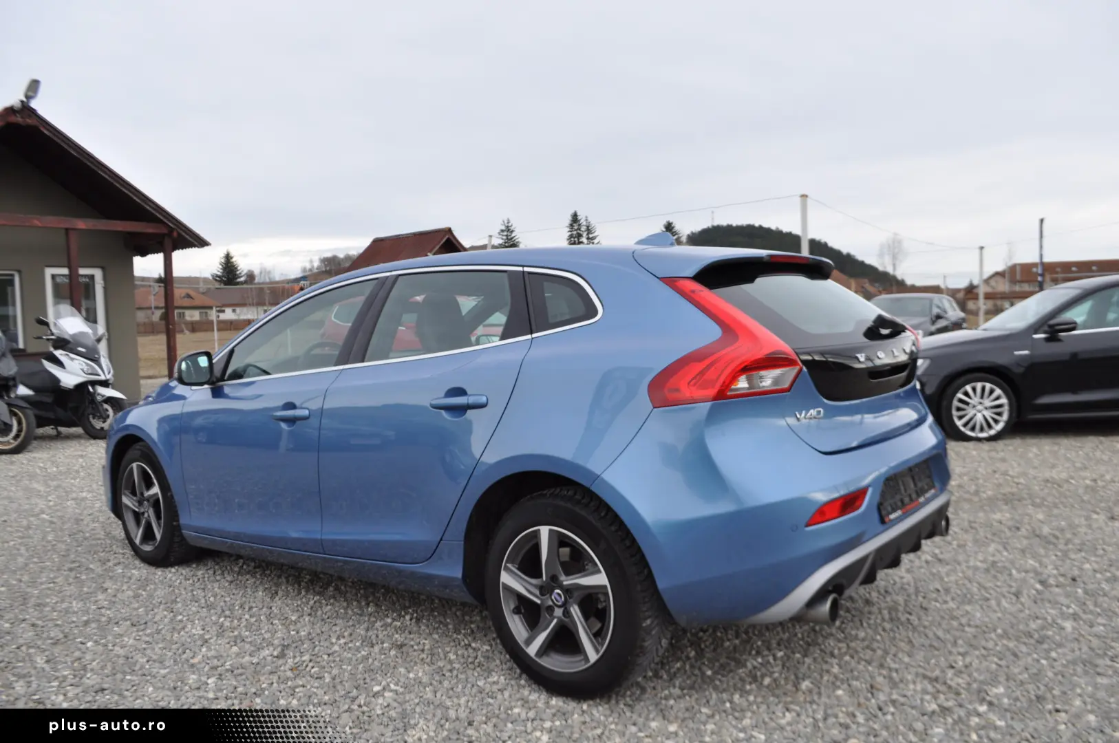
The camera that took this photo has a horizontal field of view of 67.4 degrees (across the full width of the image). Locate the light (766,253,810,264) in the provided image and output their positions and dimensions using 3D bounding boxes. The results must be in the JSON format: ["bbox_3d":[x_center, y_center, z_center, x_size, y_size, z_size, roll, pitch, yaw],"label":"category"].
[{"bbox_3d":[0.788,-0.388,2.898,0.037,0.027,0.345,0,3,39],"label":"light"}]

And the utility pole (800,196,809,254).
[{"bbox_3d":[9.161,-3.624,31.138,0.280,5.856,0.280,-2,3,0],"label":"utility pole"}]

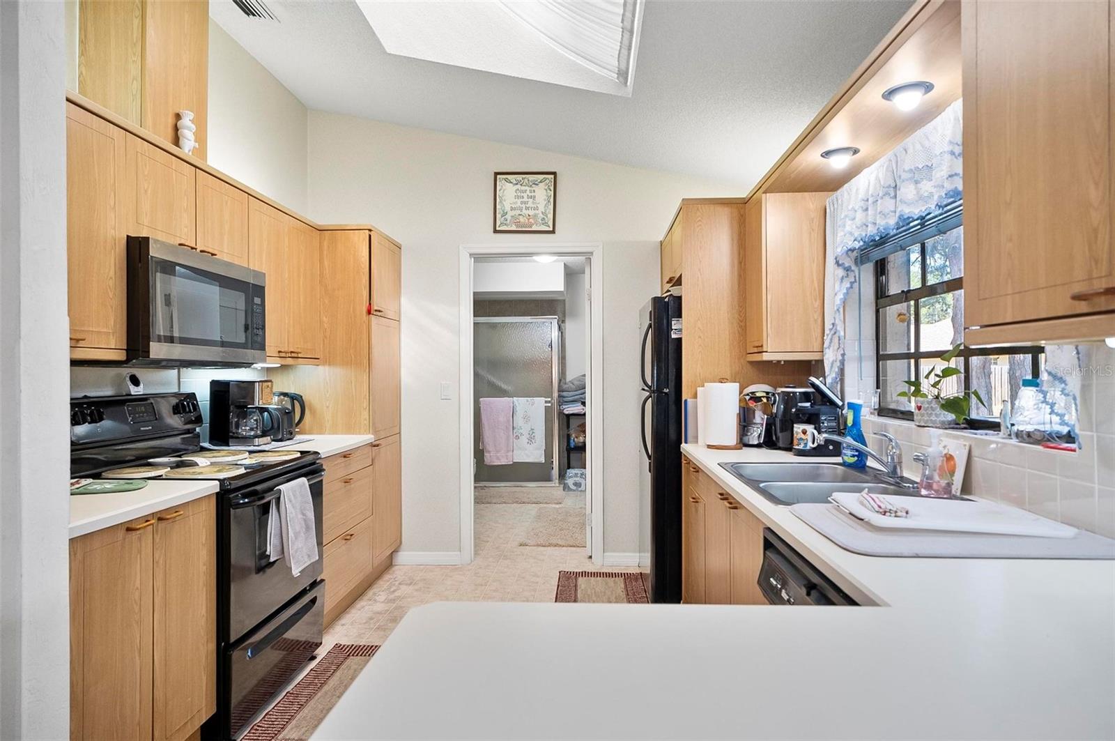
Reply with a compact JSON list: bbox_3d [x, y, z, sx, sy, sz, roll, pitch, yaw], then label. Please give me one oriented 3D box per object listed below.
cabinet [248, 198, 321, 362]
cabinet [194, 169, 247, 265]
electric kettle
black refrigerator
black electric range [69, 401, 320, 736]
[{"bbox_3d":[-1.601,-0.426,3.152,0.327,0.788,0.734,0,0,3],"label":"cabinet"},{"bbox_3d":[-1.621,-0.642,2.591,0.316,0.367,0.368,0,0,3],"label":"cabinet"},{"bbox_3d":[-1.533,0.251,3.318,0.230,0.257,0.168,0,0,3],"label":"electric kettle"},{"bbox_3d":[0.896,0.467,3.475,0.789,1.707,0.757,0,0,3],"label":"black refrigerator"},{"bbox_3d":[-1.429,0.714,2.379,0.707,1.223,0.698,0,0,3],"label":"black electric range"}]

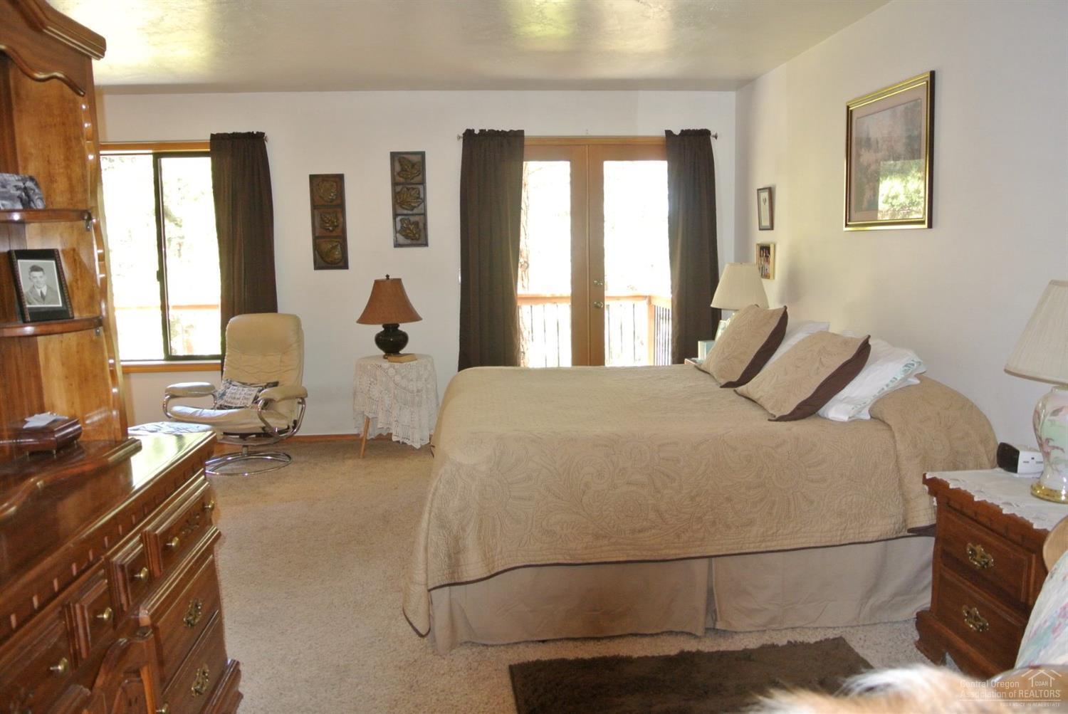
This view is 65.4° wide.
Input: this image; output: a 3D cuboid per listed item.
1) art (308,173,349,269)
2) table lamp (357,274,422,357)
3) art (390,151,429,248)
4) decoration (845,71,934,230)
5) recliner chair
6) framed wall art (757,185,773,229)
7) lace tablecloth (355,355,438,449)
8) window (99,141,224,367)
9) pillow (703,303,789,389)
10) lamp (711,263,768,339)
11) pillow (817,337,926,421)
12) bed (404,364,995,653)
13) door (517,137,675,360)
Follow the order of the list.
[{"bbox_3d":[-1.410,-0.927,5.721,0.237,0.657,0.030,-1,7,-5],"label":"art"},{"bbox_3d":[-0.970,-0.274,5.644,0.440,0.560,0.440,-2,7,-5],"label":"table lamp"},{"bbox_3d":[-0.858,-1.087,5.747,0.240,0.659,0.030,-1,7,-5],"label":"art"},{"bbox_3d":[1.661,-0.933,3.928,0.030,0.655,0.765,-2,7,-5],"label":"decoration"},{"bbox_3d":[-1.880,0.216,5.293,0.740,0.965,0.750,3,9,30],"label":"recliner chair"},{"bbox_3d":[1.468,-0.936,5.263,0.025,0.275,0.210,-1,7,-5],"label":"framed wall art"},{"bbox_3d":[-0.936,0.295,5.649,0.560,0.570,0.540,-2,7,-5],"label":"lace tablecloth"},{"bbox_3d":[-2.530,-0.683,5.686,1.280,1.530,0.100,-1,7,-5],"label":"window"},{"bbox_3d":[0.980,-0.079,3.945,0.170,0.450,0.630,38,2,-9],"label":"pillow"},{"bbox_3d":[1.272,-0.266,5.155,0.370,0.635,0.370,-2,7,-5],"label":"lamp"},{"bbox_3d":[1.238,0.034,3.266,0.430,0.160,0.660,-34,9,-1],"label":"pillow"},{"bbox_3d":[0.573,0.434,3.597,2.180,0.800,1.660,-2,7,-5],"label":"bed"},{"bbox_3d":[0.389,-0.490,5.958,1.620,2.100,0.100,-1,7,-5],"label":"door"}]

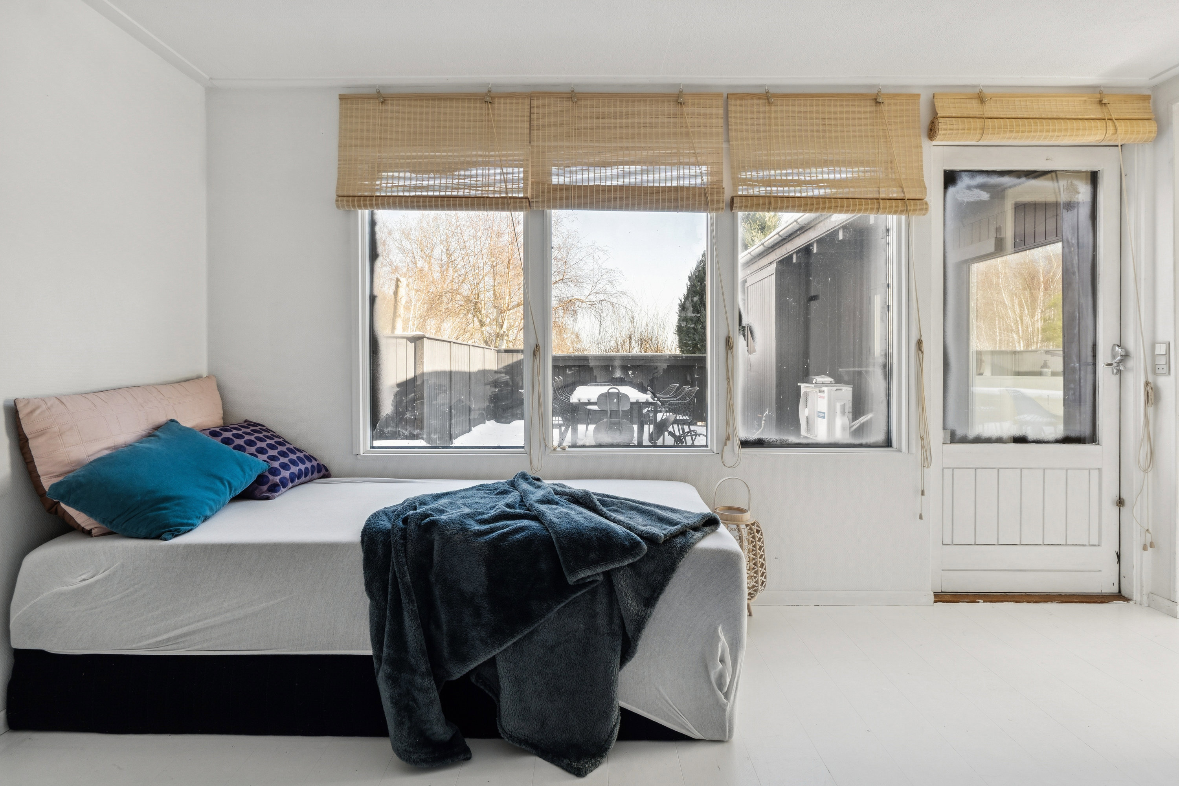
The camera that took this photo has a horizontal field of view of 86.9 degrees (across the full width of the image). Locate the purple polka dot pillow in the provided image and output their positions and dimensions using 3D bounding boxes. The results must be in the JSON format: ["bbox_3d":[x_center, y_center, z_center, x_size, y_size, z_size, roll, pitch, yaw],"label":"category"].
[{"bbox_3d":[-1.280,0.247,2.420,0.400,0.130,0.380,36,10,2],"label":"purple polka dot pillow"}]

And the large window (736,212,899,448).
[{"bbox_3d":[1.003,-0.372,2.730,0.720,1.200,0.080,0,2,0],"label":"large window"}]

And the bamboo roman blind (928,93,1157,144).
[{"bbox_3d":[1.885,-1.140,2.570,0.935,0.225,0.130,0,2,0],"label":"bamboo roman blind"}]

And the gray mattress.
[{"bbox_3d":[-0.596,0.665,2.187,2.054,0.552,0.913,0,2,1],"label":"gray mattress"}]

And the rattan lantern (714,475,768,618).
[{"bbox_3d":[0.580,0.631,2.520,0.276,0.580,0.276,0,2,0],"label":"rattan lantern"}]

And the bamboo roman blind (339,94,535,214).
[{"bbox_3d":[-0.638,-0.994,2.553,0.793,0.491,0.070,0,2,0],"label":"bamboo roman blind"}]

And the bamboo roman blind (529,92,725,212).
[{"bbox_3d":[0.158,-1.013,2.610,0.815,0.505,0.090,0,2,0],"label":"bamboo roman blind"}]

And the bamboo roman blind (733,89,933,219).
[{"bbox_3d":[0.975,-0.987,2.553,0.799,0.506,0.070,0,2,0],"label":"bamboo roman blind"}]

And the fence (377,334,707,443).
[{"bbox_3d":[-0.120,0.000,8.700,4.300,1.350,4.300,0,2,0],"label":"fence"}]

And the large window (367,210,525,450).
[{"bbox_3d":[-0.613,-0.363,2.667,0.670,1.216,0.079,0,2,0],"label":"large window"}]

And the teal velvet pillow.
[{"bbox_3d":[-1.319,0.255,1.951,0.390,0.140,0.420,25,31,4],"label":"teal velvet pillow"}]

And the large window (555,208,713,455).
[{"bbox_3d":[0.175,-0.363,2.667,0.691,1.216,0.079,0,2,0],"label":"large window"}]

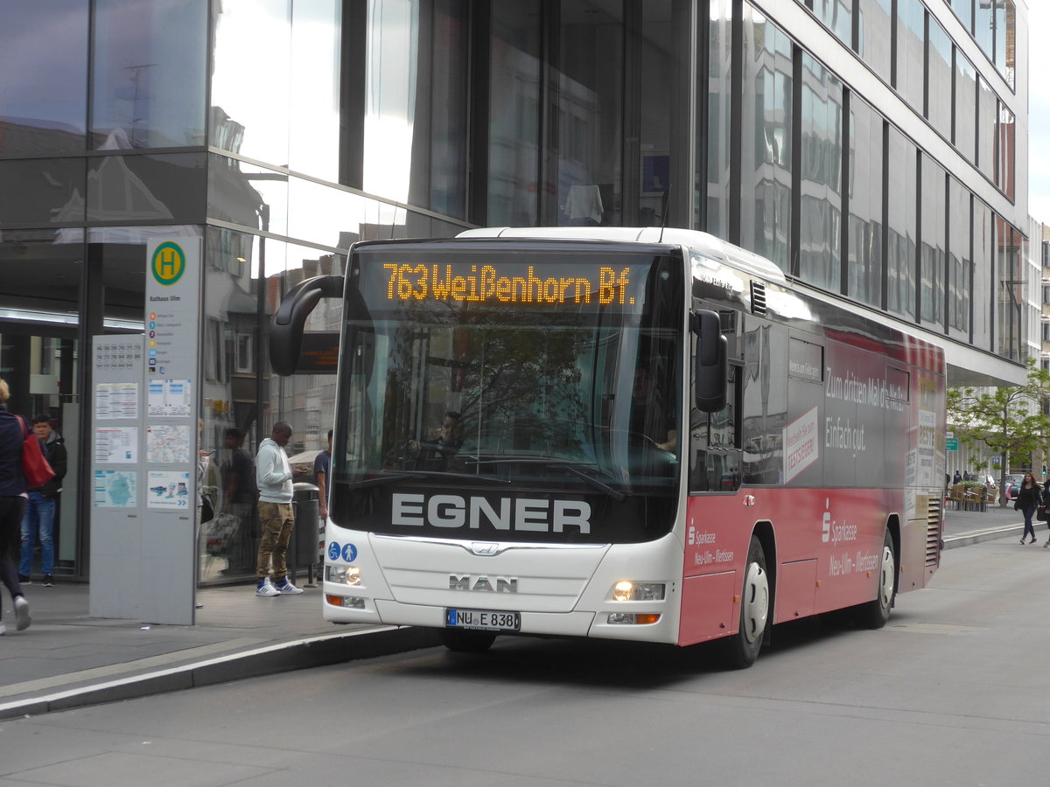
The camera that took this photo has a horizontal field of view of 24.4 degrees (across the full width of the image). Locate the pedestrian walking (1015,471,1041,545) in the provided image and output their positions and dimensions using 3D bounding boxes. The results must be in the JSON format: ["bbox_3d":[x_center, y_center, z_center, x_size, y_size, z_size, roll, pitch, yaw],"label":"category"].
[{"bbox_3d":[11.932,2.726,57.500,0.540,1.680,0.450,0,-2,27],"label":"pedestrian walking"}]

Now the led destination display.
[{"bbox_3d":[-0.117,-0.746,16.618,1.820,0.265,0.080,2,-2,18],"label":"led destination display"}]

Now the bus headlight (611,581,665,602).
[{"bbox_3d":[0.749,1.300,15.912,0.320,0.125,0.170,2,-2,10],"label":"bus headlight"}]

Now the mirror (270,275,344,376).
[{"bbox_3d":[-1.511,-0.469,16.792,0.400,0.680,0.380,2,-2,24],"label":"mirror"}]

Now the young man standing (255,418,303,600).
[{"bbox_3d":[-2.475,1.161,24.300,0.420,1.735,0.450,0,-2,21],"label":"young man standing"}]

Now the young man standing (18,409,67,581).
[{"bbox_3d":[-5.095,1.126,25.600,0.520,1.790,0.350,0,-2,6],"label":"young man standing"}]

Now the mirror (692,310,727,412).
[{"bbox_3d":[1.217,-0.217,16.030,0.205,0.665,0.170,2,-2,10],"label":"mirror"}]

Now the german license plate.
[{"bbox_3d":[-0.278,1.507,16.137,0.525,0.117,0.020,2,-2,18],"label":"german license plate"}]

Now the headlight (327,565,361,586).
[{"bbox_3d":[-1.237,1.246,16.568,0.320,0.125,0.170,2,-2,26],"label":"headlight"}]

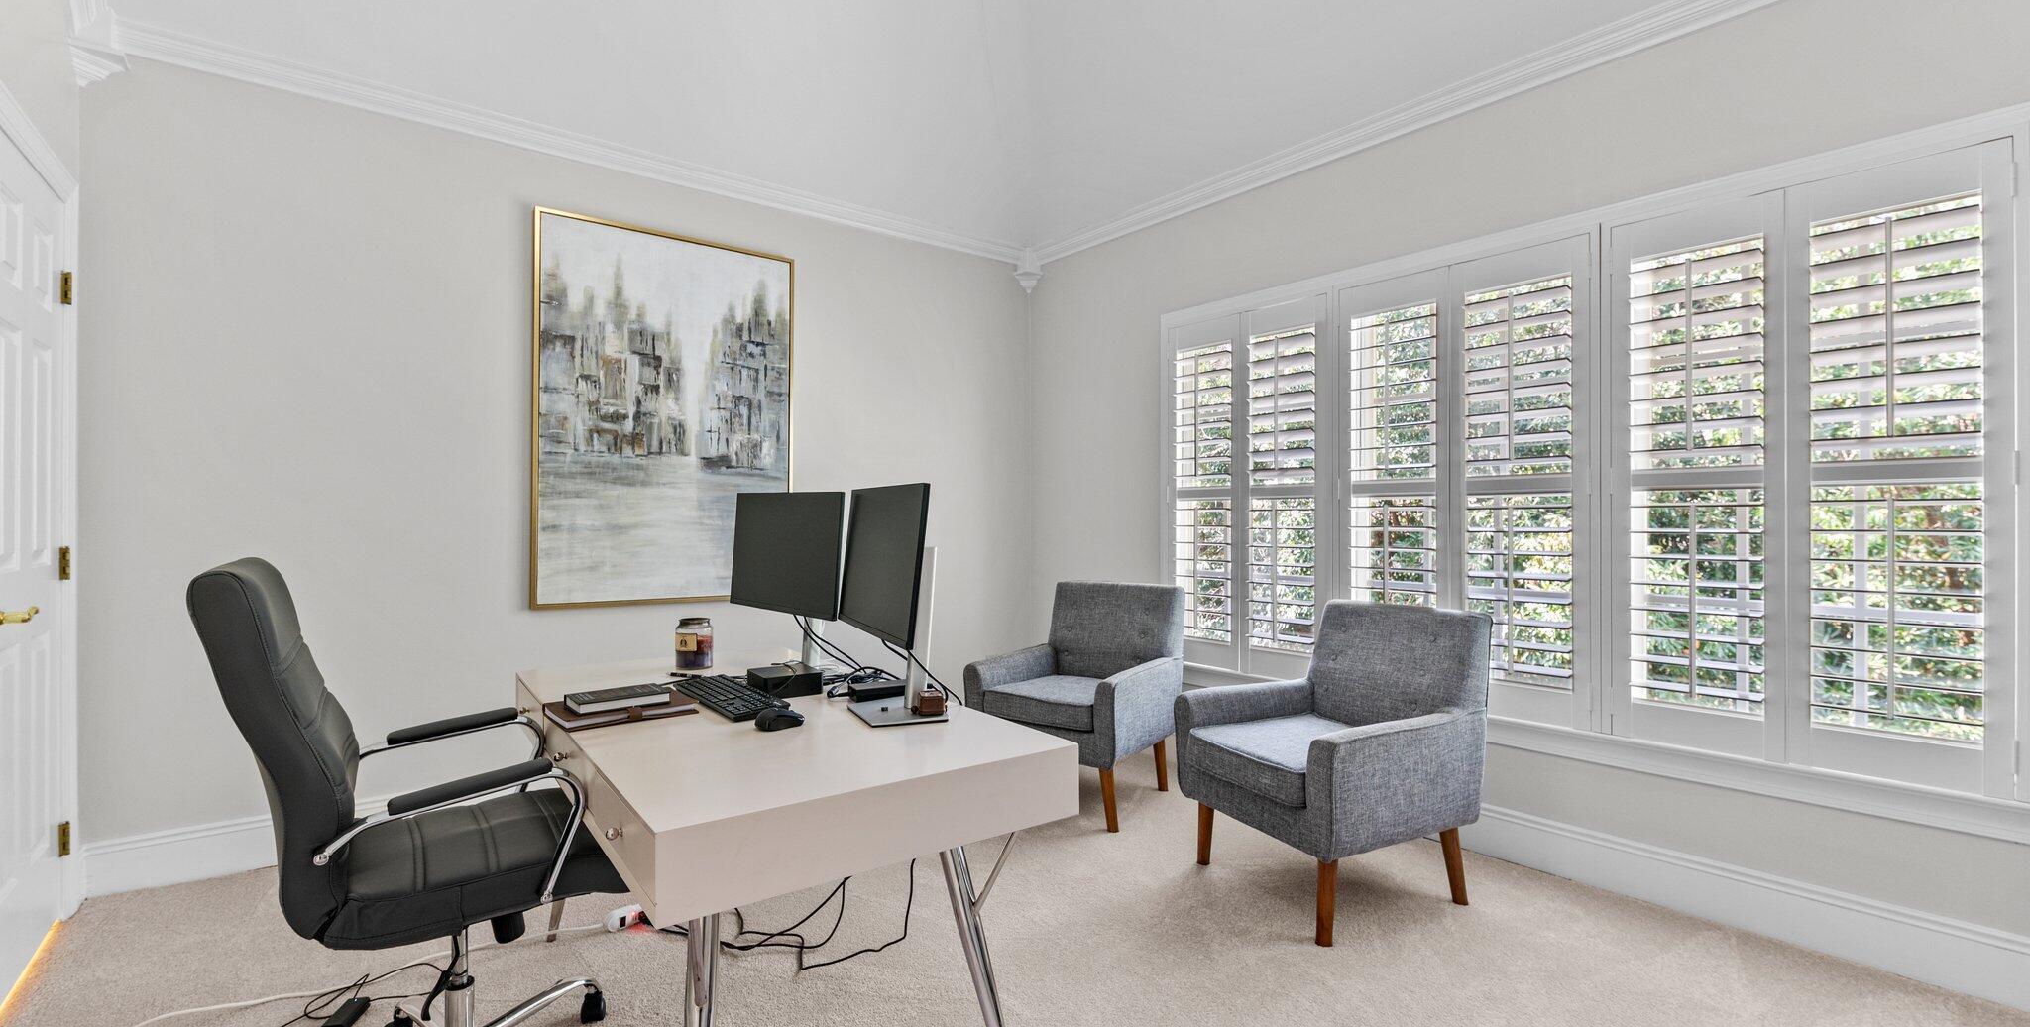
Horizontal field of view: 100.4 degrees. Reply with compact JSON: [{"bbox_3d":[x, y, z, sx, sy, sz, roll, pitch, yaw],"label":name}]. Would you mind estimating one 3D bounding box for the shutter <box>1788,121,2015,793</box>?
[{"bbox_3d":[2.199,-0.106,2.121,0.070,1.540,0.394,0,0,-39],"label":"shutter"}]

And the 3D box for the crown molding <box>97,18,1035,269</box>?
[{"bbox_3d":[-1.325,-1.433,3.605,3.550,0.100,0.070,0,0,-37],"label":"crown molding"}]

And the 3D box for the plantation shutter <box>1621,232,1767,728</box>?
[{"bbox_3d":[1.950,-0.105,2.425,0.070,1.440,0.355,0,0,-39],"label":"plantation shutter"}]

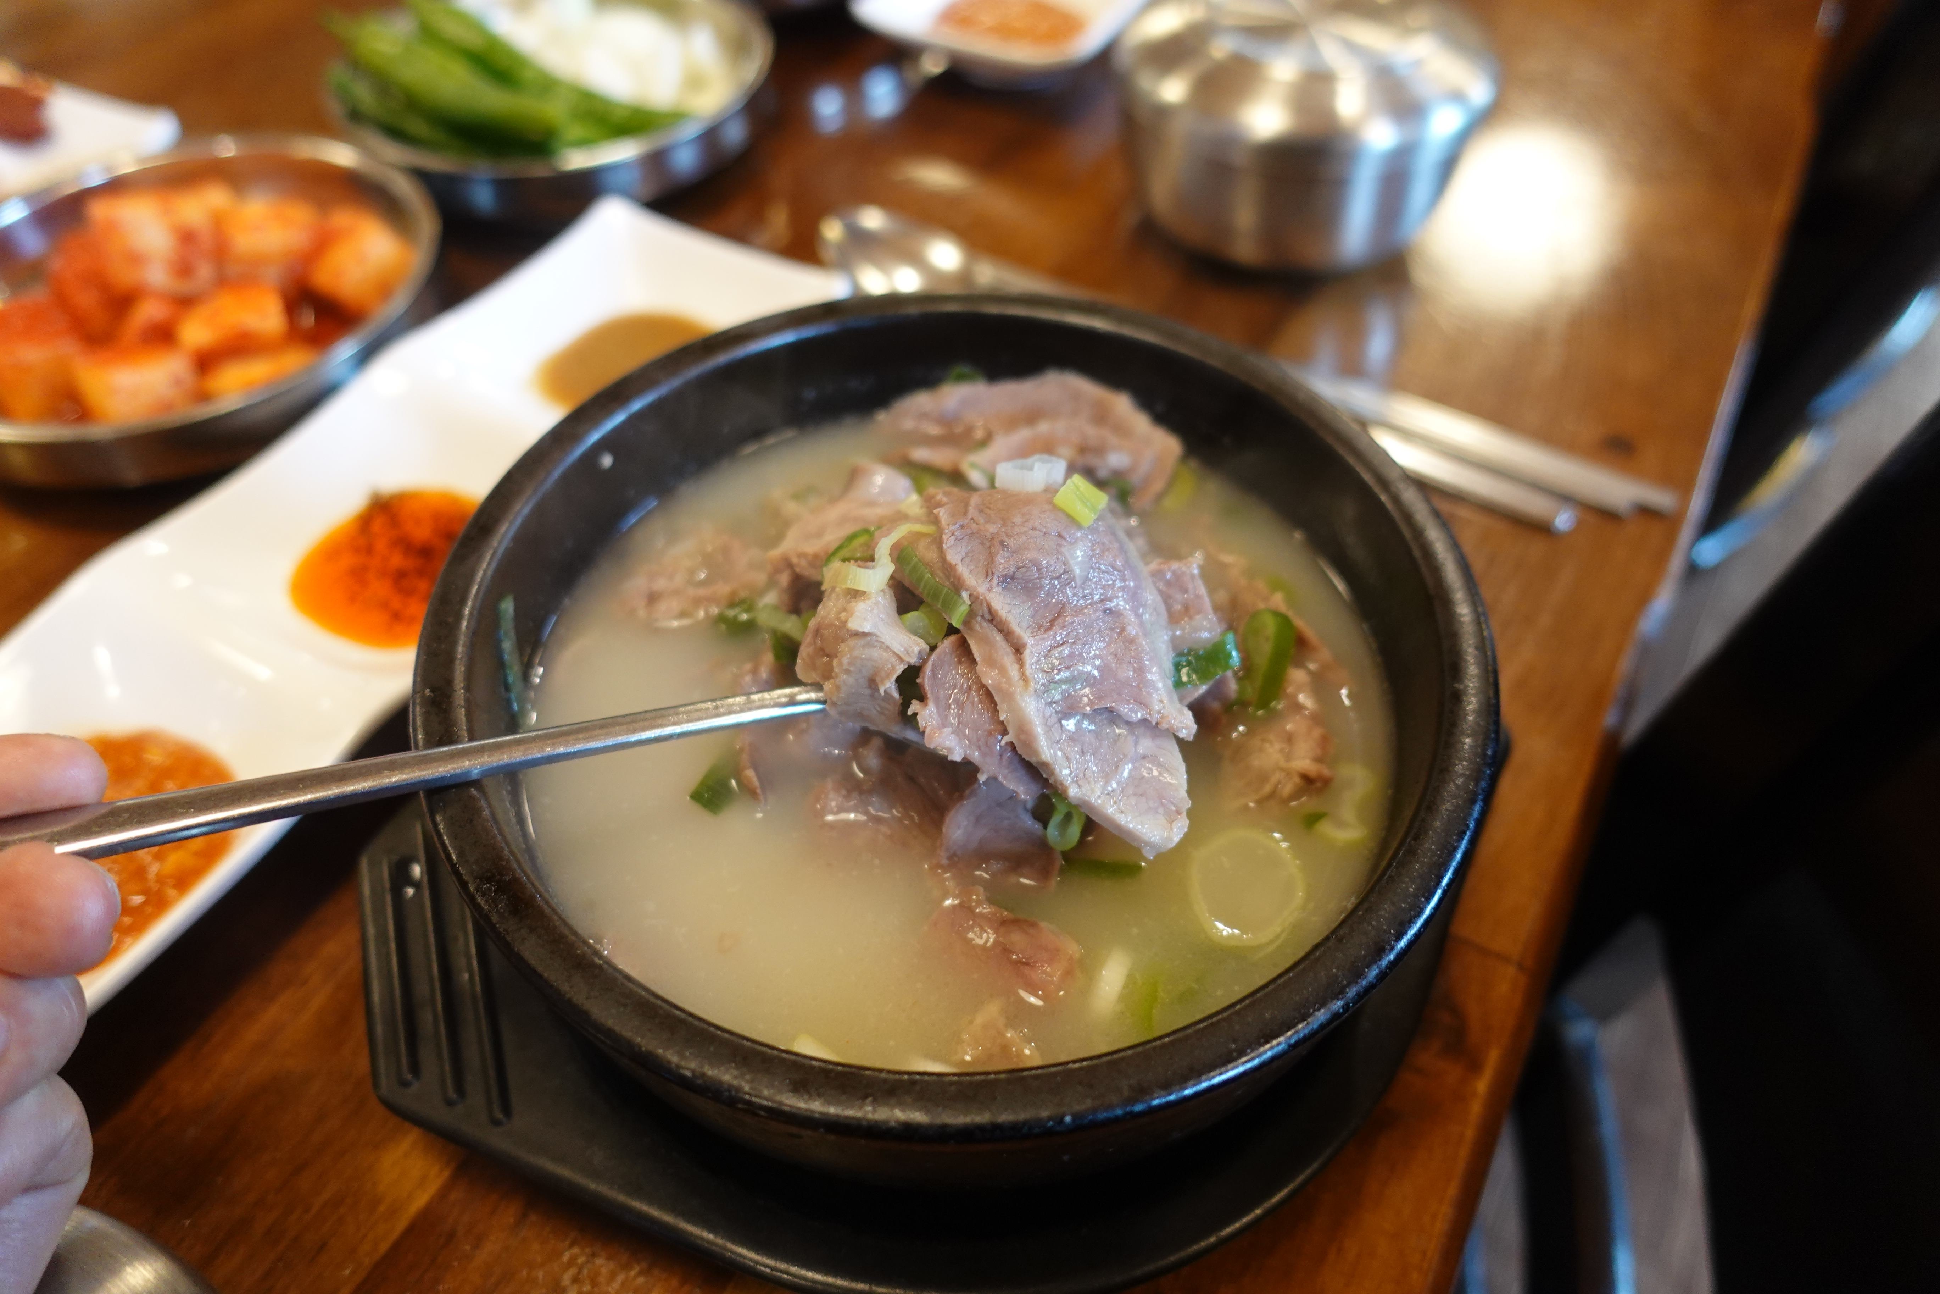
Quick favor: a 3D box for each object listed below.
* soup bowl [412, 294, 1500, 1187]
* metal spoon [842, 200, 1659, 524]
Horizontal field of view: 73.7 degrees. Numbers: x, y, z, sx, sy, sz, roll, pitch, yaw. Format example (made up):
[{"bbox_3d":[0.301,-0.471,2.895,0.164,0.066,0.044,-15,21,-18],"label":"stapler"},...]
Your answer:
[{"bbox_3d":[-0.002,0.015,0.222,0.161,0.073,0.161,1,50,-1],"label":"soup bowl"},{"bbox_3d":[0.054,-0.079,0.343,0.222,0.020,0.043,24,54,18],"label":"metal spoon"}]

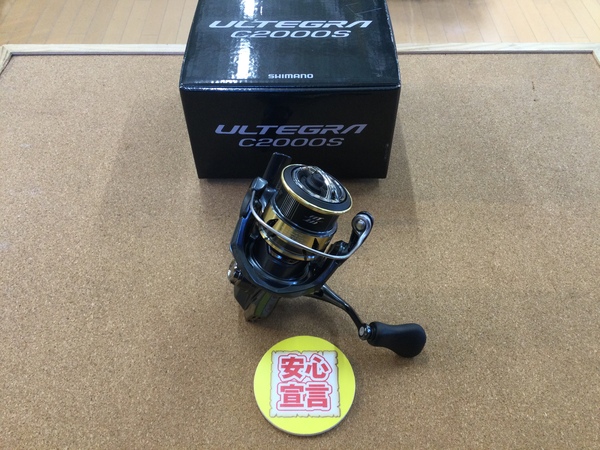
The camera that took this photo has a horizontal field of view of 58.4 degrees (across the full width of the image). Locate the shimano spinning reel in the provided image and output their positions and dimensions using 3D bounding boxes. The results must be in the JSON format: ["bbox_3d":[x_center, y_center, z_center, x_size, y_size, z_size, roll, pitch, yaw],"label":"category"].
[{"bbox_3d":[0.015,0.015,0.325,0.113,0.104,0.124,13,35,-24],"label":"shimano spinning reel"}]

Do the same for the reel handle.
[{"bbox_3d":[0.055,0.065,0.309,0.037,0.015,0.021,13,47,-24],"label":"reel handle"}]

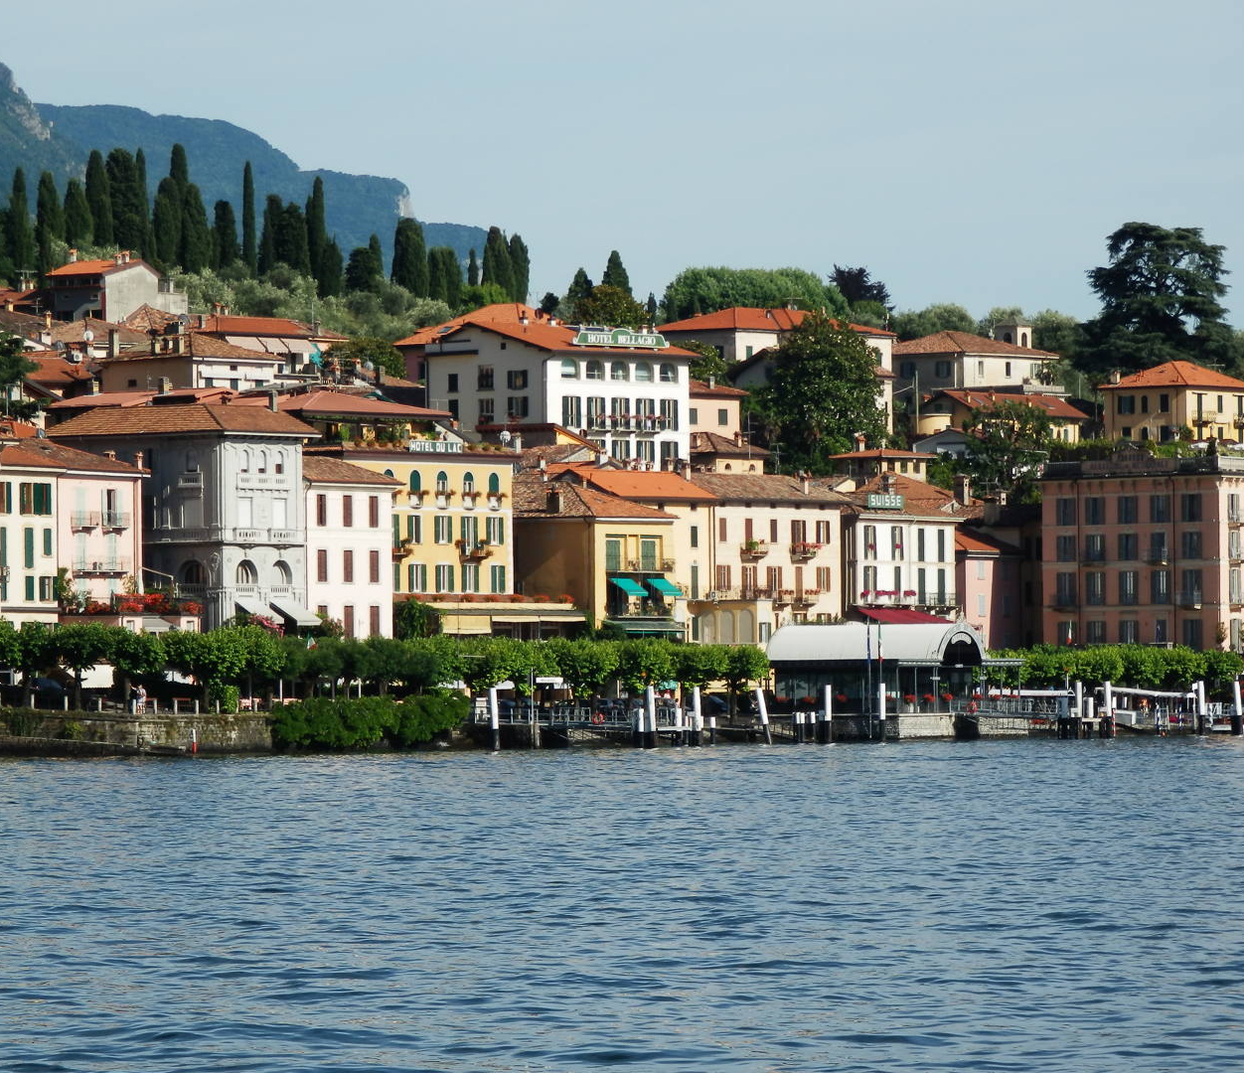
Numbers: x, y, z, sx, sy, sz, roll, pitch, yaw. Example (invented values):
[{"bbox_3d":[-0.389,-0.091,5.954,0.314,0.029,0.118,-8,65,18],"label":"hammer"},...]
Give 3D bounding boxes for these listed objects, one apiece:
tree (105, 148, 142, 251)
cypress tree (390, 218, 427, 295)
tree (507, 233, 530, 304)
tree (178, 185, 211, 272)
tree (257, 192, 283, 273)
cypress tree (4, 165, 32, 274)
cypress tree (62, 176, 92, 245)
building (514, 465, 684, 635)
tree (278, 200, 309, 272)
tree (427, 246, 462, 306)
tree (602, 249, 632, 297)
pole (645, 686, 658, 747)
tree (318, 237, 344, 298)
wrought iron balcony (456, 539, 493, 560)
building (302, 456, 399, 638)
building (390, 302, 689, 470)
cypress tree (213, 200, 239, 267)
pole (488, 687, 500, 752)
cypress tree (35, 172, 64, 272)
[{"bbox_3d":[-46.034,-29.984,645.000,3.406,11.766,3.406,-1,-1,0],"label":"tree"},{"bbox_3d":[-20.845,-26.902,682.000,3.601,8.513,3.601,0,-1,0],"label":"cypress tree"},{"bbox_3d":[-10.186,-25.782,690.000,2.264,8.392,2.264,0,-1,0],"label":"tree"},{"bbox_3d":[-40.536,-28.901,664.000,2.975,9.457,2.975,0,-1,0],"label":"tree"},{"bbox_3d":[-32.513,-27.662,645.000,2.374,7.948,2.374,-1,-1,0],"label":"tree"},{"bbox_3d":[-55.736,-29.003,645.000,2.580,10.218,2.580,-1,-1,0],"label":"cypress tree"},{"bbox_3d":[-52.316,-30.325,672.000,2.796,8.280,2.796,0,-1,0],"label":"cypress tree"},{"bbox_3d":[-3.787,4.113,492.366,12.000,16.300,11.000,-2,-2,34],"label":"building"},{"bbox_3d":[-37.104,-33.438,790.000,3.540,8.849,3.540,-1,-1,0],"label":"tree"},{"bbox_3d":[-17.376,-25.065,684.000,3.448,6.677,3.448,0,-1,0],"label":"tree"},{"bbox_3d":[-0.504,-21.978,630.000,2.722,7.763,2.722,-1,-1,0],"label":"tree"},{"bbox_3d":[1.901,11.825,456.000,0.560,4.124,0.560,-2,0,0],"label":"pole"},{"bbox_3d":[-32.515,-29.769,780.000,3.120,7.239,3.120,-1,-1,0],"label":"tree"},{"bbox_3d":[-9.793,0.919,463.786,0.800,1.300,2.300,-2,-2,40],"label":"wrought iron balcony"},{"bbox_3d":[-20.600,2.798,452.355,8.500,15.955,10.737,-1,-2,33],"label":"building"},{"bbox_3d":[-6.017,-10.128,546.573,16.139,15.179,17.000,1,-2,-45],"label":"building"},{"bbox_3d":[-36.590,-27.507,645.000,2.477,7.225,2.477,-1,-1,0],"label":"cypress tree"},{"bbox_3d":[-7.665,11.061,422.000,0.410,3.971,0.410,-4,-1,0],"label":"pole"},{"bbox_3d":[-63.559,-34.663,775.000,3.224,11.906,3.224,-1,-1,0],"label":"cypress tree"}]

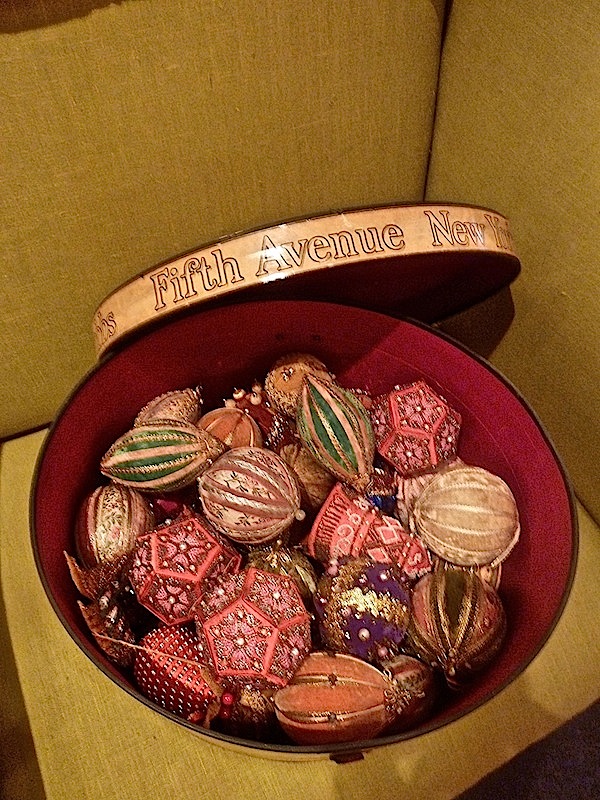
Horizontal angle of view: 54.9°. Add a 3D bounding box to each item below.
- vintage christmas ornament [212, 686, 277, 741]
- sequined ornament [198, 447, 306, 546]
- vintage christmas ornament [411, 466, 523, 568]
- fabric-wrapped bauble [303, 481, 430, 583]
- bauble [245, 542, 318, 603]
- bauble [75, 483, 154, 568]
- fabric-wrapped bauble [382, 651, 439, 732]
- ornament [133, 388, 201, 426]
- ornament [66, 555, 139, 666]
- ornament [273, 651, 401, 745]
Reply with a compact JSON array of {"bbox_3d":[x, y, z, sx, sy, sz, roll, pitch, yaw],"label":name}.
[{"bbox_3d":[-0.036,0.201,0.372,0.053,0.057,0.053,-2,55,2],"label":"vintage christmas ornament"},{"bbox_3d":[-0.037,0.072,0.428,0.078,0.071,0.071,20,90,9],"label":"sequined ornament"},{"bbox_3d":[0.122,0.085,0.425,0.078,0.076,0.076,10,90,0],"label":"vintage christmas ornament"},{"bbox_3d":[0.048,0.100,0.428,0.085,0.072,0.072,32,90,-3],"label":"fabric-wrapped bauble"},{"bbox_3d":[-0.016,0.143,0.437,0.062,0.065,0.062,-2,55,2],"label":"bauble"},{"bbox_3d":[-0.141,0.096,0.435,0.059,0.059,0.072,5,81,-17],"label":"bauble"},{"bbox_3d":[0.064,0.187,0.369,0.051,0.055,0.051,-2,55,2],"label":"fabric-wrapped bauble"},{"bbox_3d":[-0.112,0.012,0.500,0.064,0.050,0.050,-25,90,-6],"label":"ornament"},{"bbox_3d":[-0.131,0.140,0.383,0.060,0.070,0.060,2,48,0],"label":"ornament"},{"bbox_3d":[0.022,0.182,0.353,0.079,0.056,0.056,-6,62,-5],"label":"ornament"}]

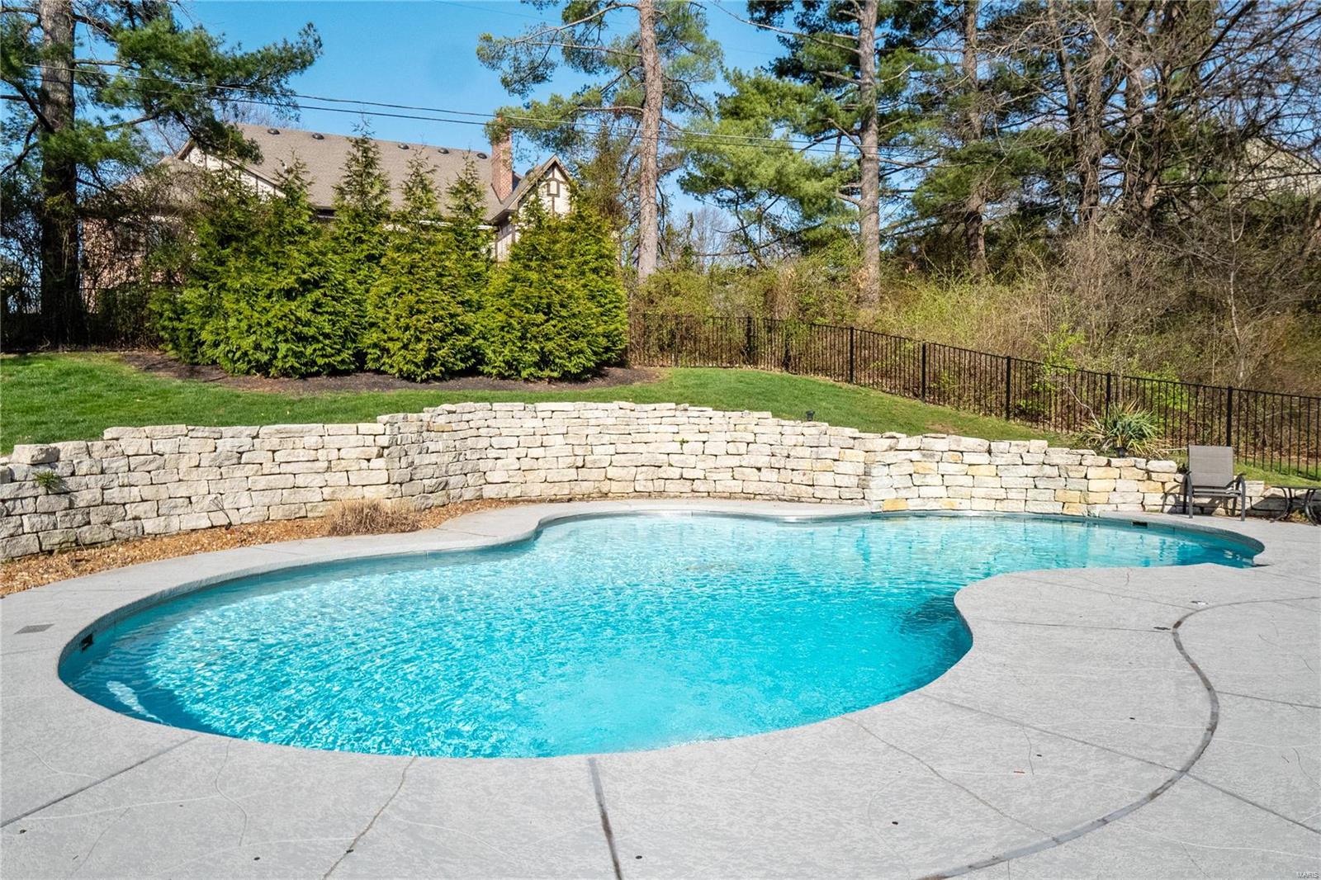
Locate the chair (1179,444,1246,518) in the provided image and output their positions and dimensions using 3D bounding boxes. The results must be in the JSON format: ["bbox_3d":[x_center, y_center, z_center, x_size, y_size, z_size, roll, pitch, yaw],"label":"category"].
[{"bbox_3d":[7.775,0.595,12.363,0.660,0.980,0.740,2,2,25],"label":"chair"}]

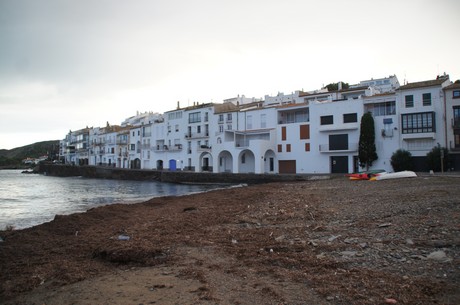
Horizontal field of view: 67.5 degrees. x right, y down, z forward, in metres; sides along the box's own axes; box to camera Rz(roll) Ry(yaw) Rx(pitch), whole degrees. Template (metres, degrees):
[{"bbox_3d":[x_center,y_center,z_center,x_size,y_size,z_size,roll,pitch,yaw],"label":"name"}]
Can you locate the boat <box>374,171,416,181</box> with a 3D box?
[{"bbox_3d":[16.679,2.294,34.500,4.200,0.600,1.500,-3,-2,-15],"label":"boat"}]

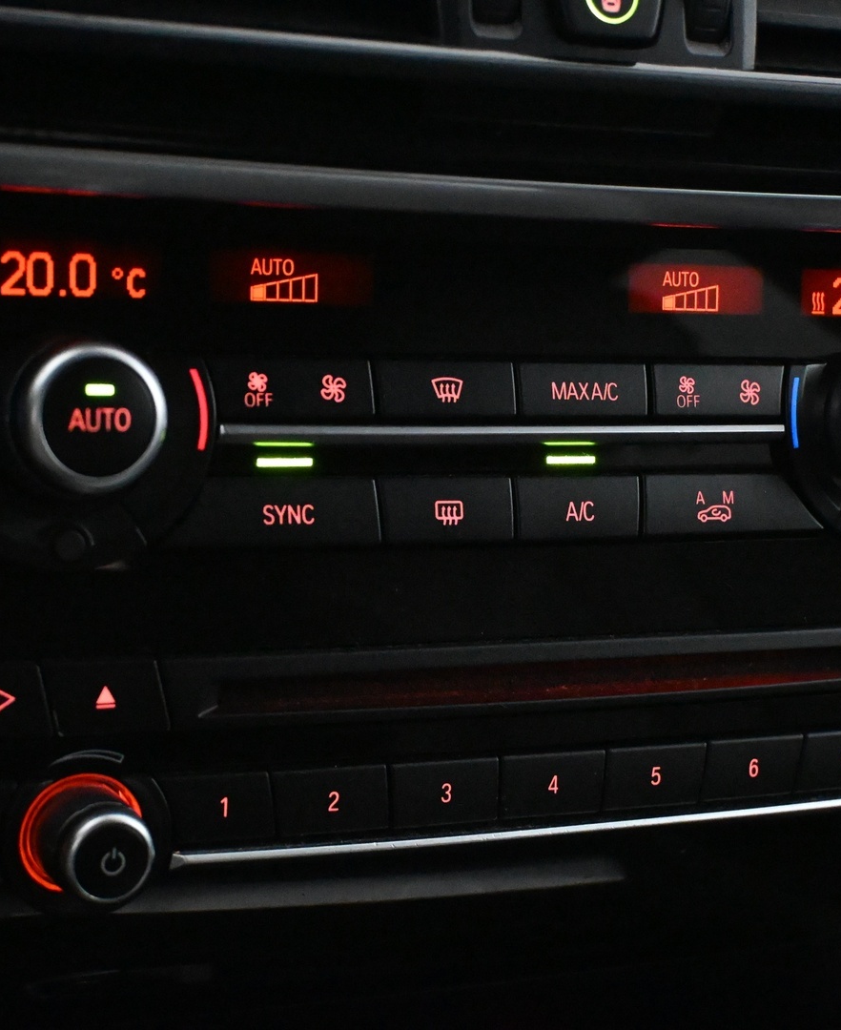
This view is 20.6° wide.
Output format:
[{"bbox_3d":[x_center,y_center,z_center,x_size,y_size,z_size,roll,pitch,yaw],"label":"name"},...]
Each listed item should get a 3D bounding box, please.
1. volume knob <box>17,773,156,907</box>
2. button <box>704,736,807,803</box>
[{"bbox_3d":[-0.046,0.047,0.331,0.019,0.019,0.013,-1,10,-27],"label":"volume knob"},{"bbox_3d":[0.055,0.042,0.392,0.019,0.011,0.004,-1,8,-27],"label":"button"}]

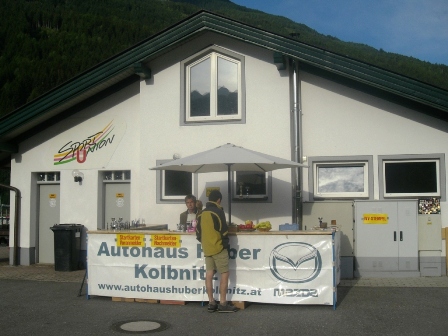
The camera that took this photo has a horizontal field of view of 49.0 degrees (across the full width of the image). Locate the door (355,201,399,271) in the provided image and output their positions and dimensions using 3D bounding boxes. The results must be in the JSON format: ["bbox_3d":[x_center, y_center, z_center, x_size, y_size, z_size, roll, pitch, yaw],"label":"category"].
[{"bbox_3d":[3.195,1.425,10.312,0.876,1.441,0.050,-1,-4,13],"label":"door"}]

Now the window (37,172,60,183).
[{"bbox_3d":[-4.457,0.242,12.735,0.820,0.251,0.120,-1,-4,14],"label":"window"}]

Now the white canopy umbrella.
[{"bbox_3d":[0.108,0.846,8.219,2.680,2.541,2.450,0,-4,0],"label":"white canopy umbrella"}]

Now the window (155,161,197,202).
[{"bbox_3d":[-1.076,0.332,11.471,1.022,1.020,0.150,-1,-4,14],"label":"window"}]

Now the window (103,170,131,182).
[{"bbox_3d":[-2.676,0.212,12.313,0.801,0.301,0.090,-1,-4,13],"label":"window"}]

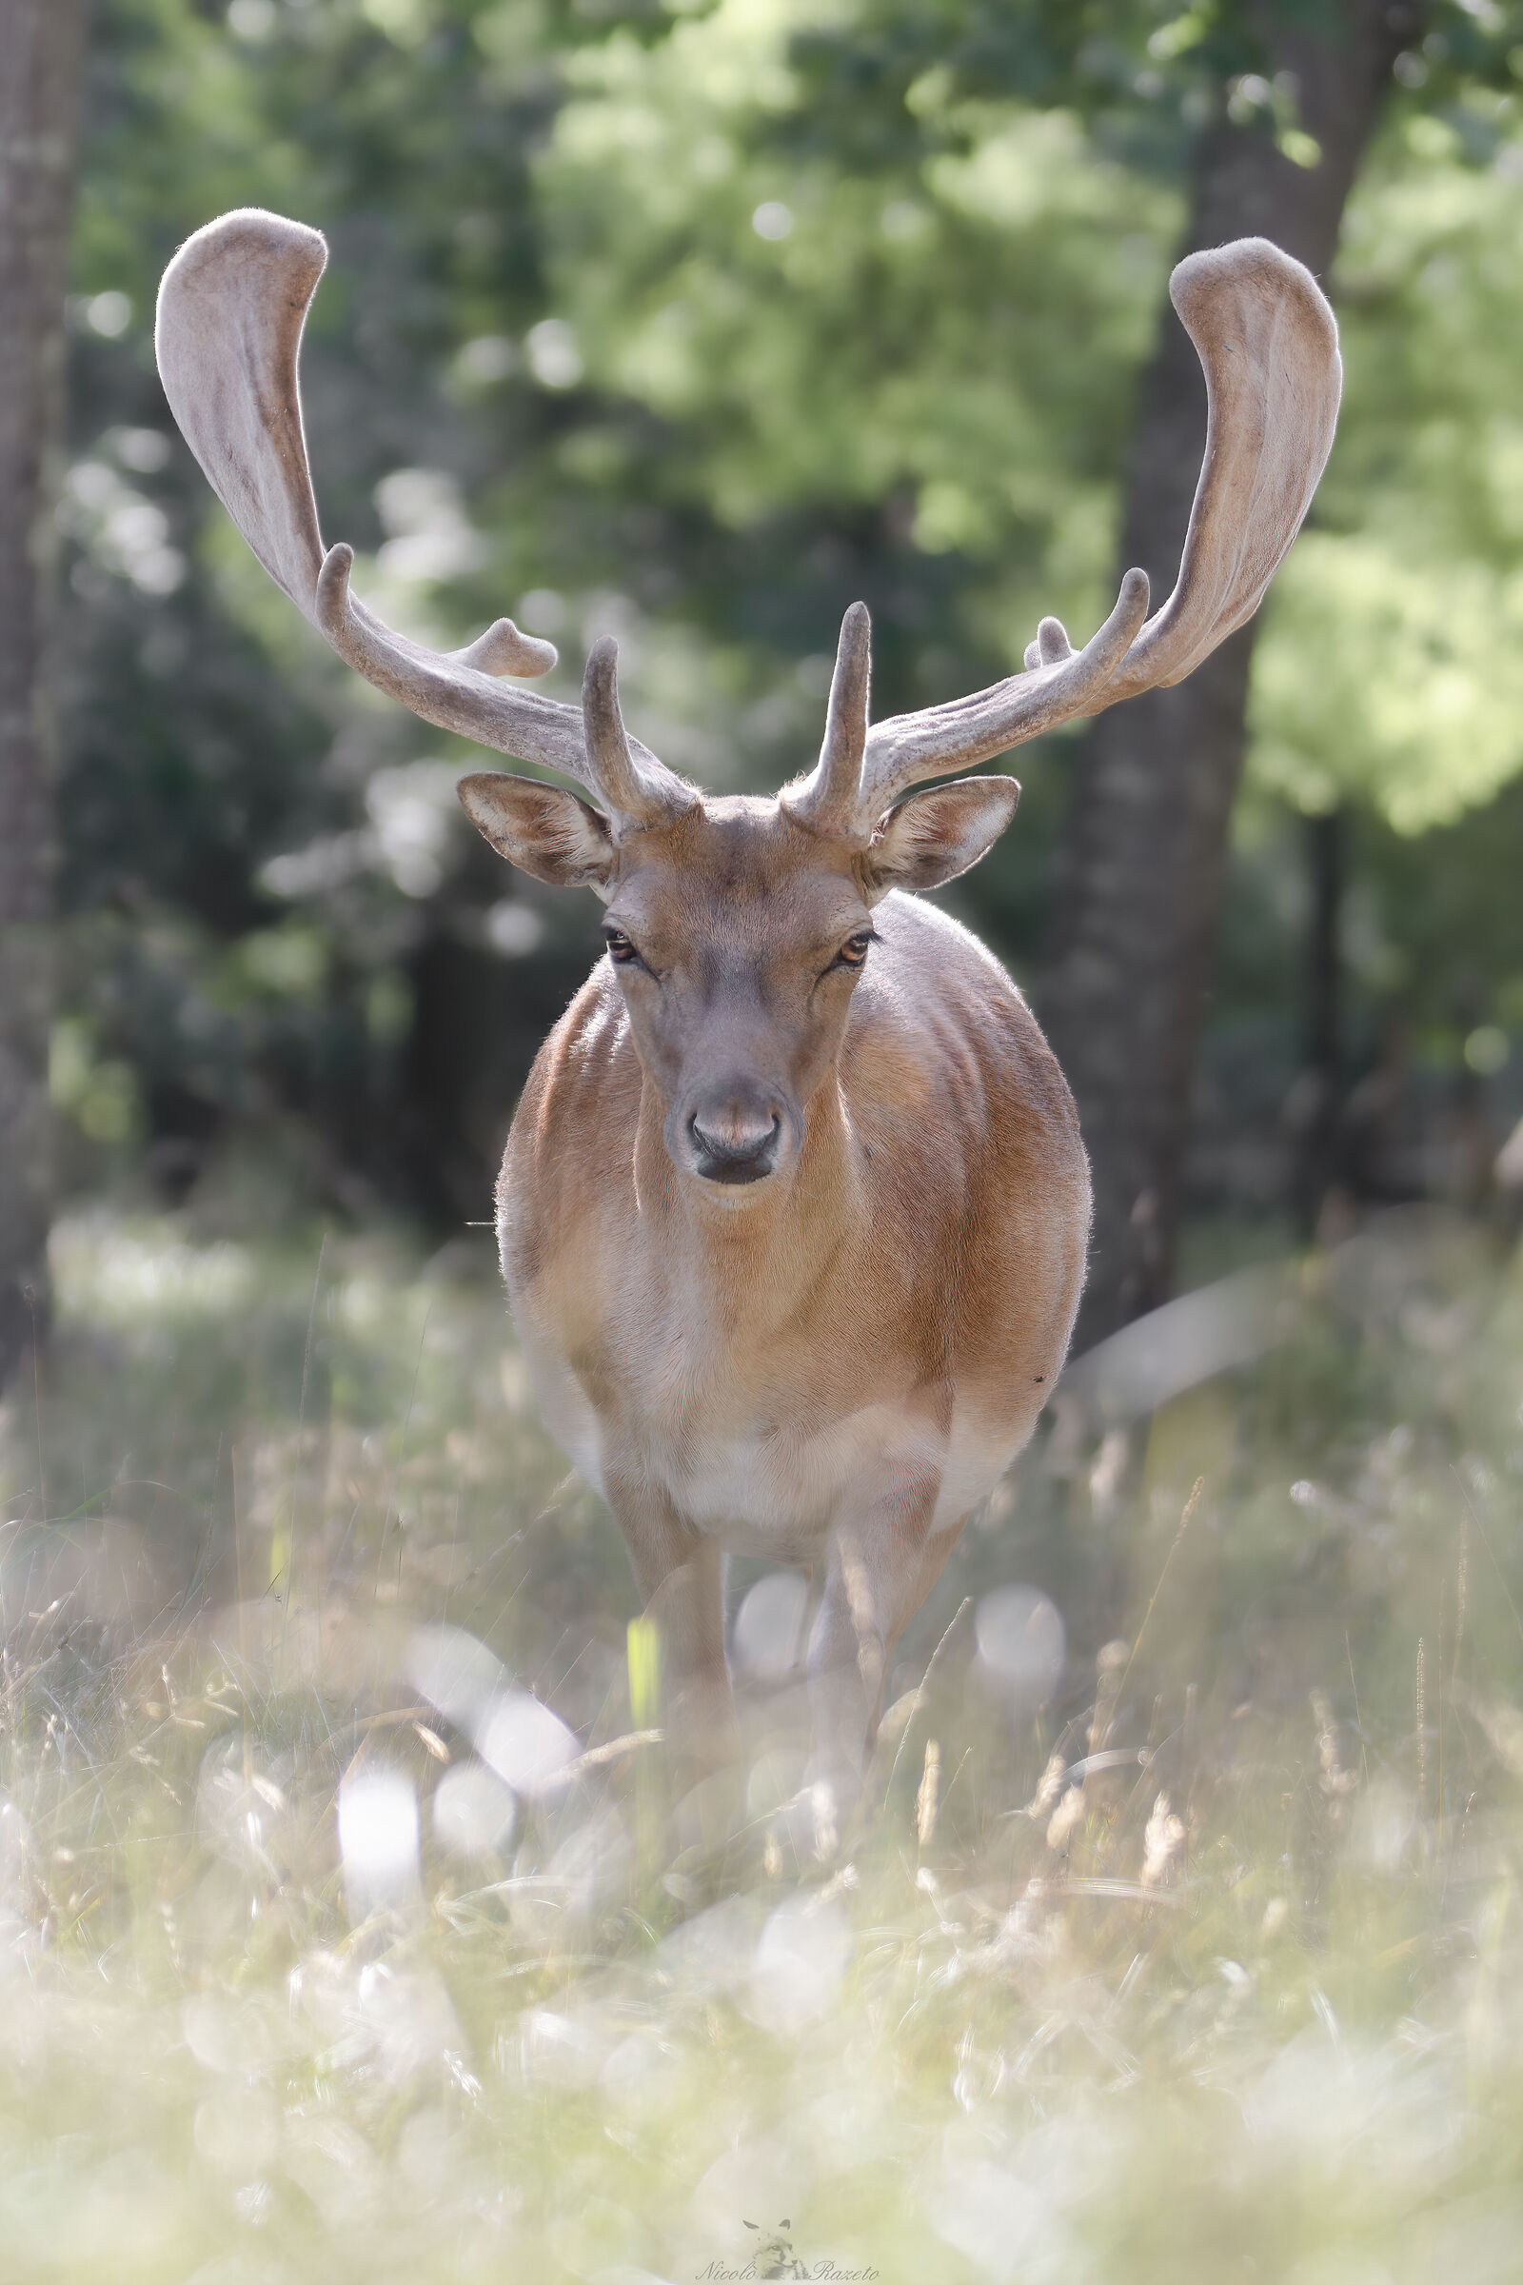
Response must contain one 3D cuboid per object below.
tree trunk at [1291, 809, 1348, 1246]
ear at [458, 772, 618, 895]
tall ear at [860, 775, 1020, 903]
[{"bbox_3d":[1.562,-0.340,40.000,0.130,1.300,0.130,0,0,0],"label":"tree trunk"},{"bbox_3d":[-0.134,-0.184,8.530,0.097,0.075,0.060,0,0,12],"label":"ear"},{"bbox_3d":[0.107,-0.181,8.530,0.097,0.077,0.060,0,0,-12],"label":"tall ear"}]

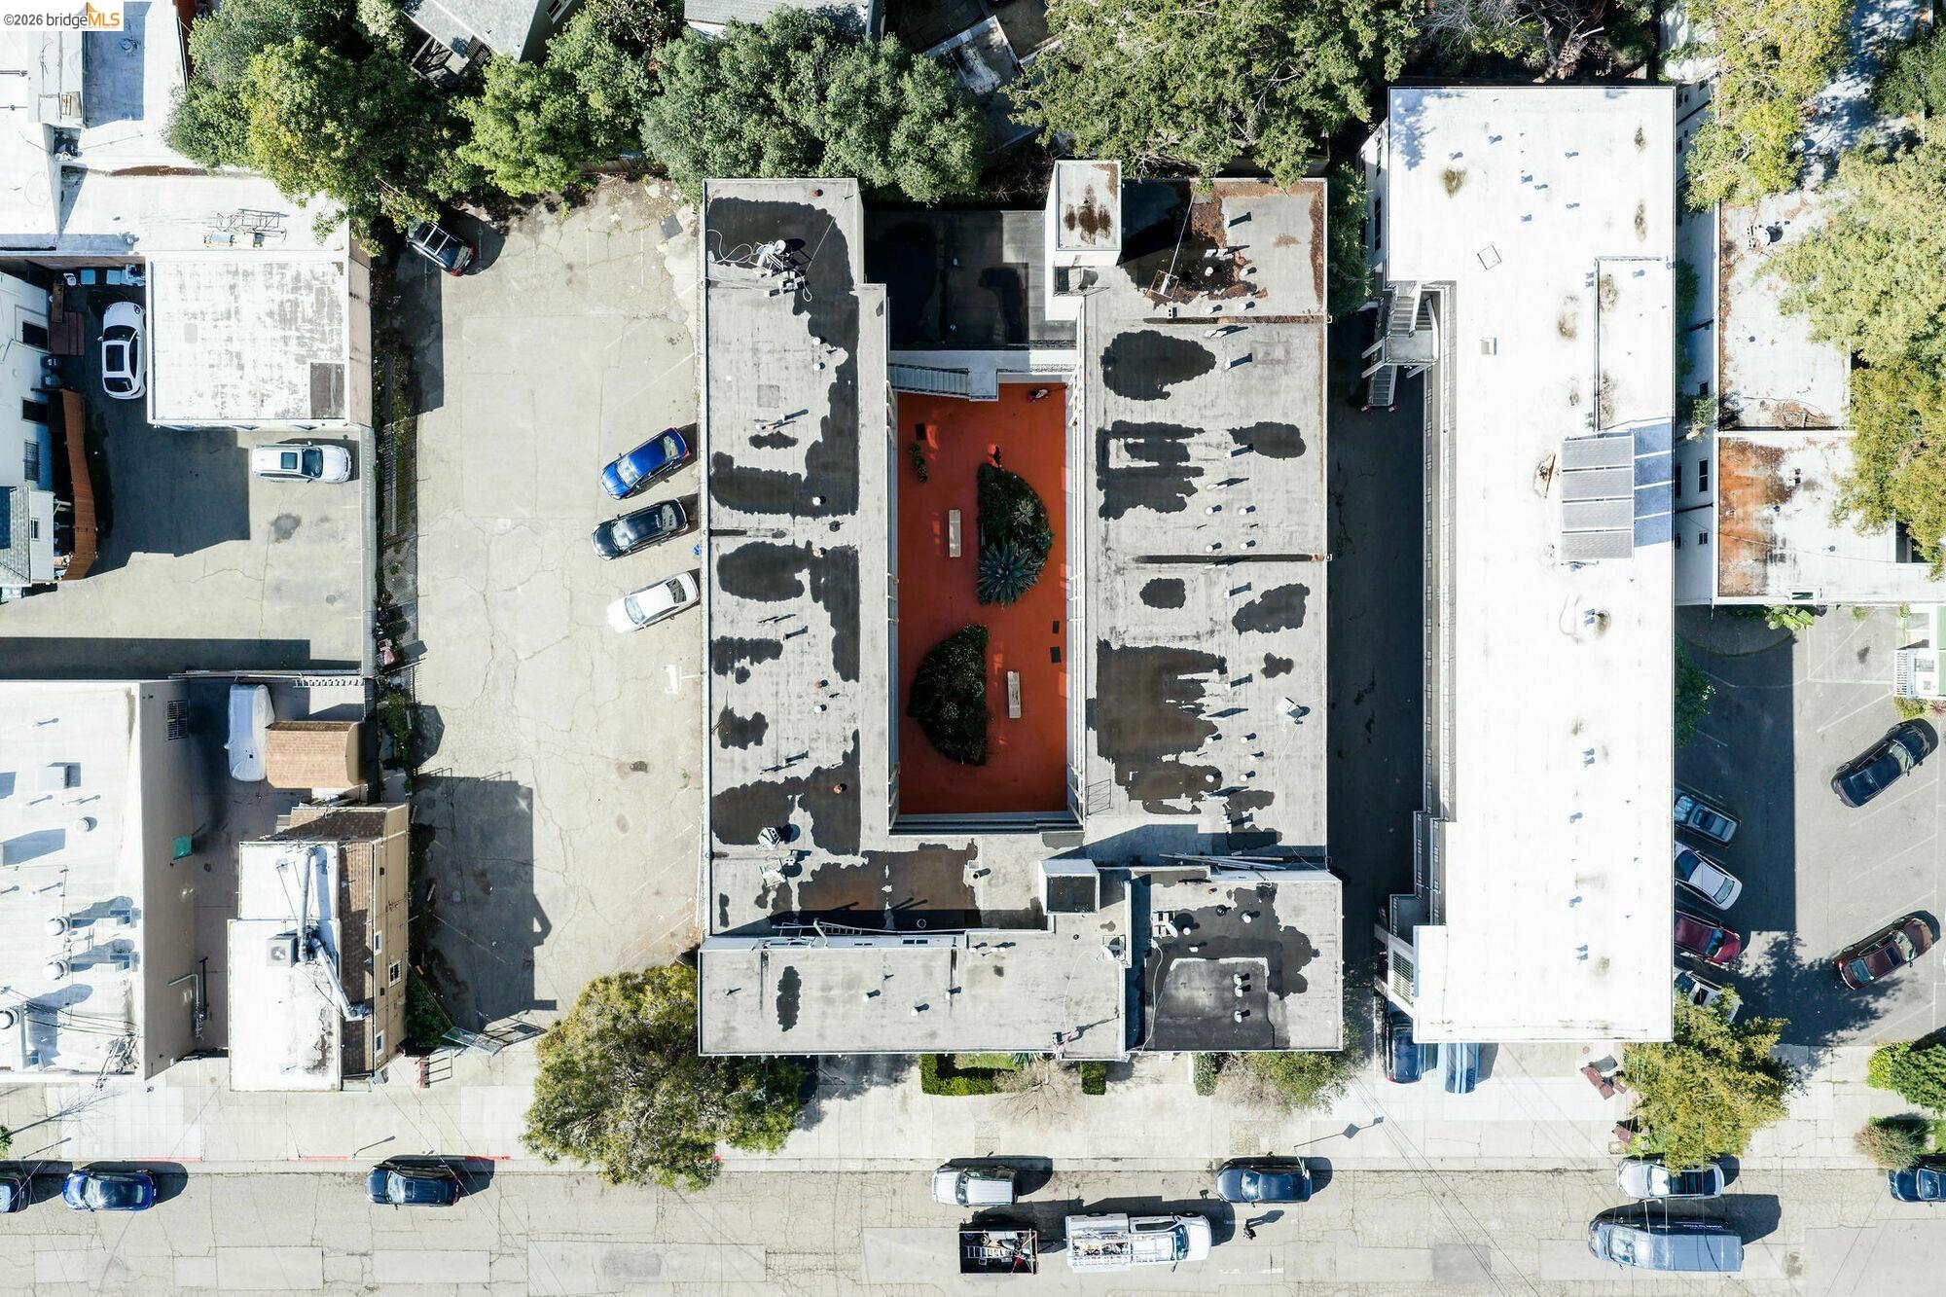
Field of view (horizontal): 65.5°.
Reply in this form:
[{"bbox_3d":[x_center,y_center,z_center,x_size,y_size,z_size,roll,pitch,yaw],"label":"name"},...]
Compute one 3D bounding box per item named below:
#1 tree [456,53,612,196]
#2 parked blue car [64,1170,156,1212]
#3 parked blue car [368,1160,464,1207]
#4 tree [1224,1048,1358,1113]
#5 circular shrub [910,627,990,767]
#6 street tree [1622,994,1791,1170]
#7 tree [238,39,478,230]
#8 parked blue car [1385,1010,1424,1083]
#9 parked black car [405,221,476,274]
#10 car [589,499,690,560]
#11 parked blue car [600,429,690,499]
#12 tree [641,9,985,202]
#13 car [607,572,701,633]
[{"bbox_3d":[-20.300,-24.378,72.104,7.200,7.500,6.600,0,90,0],"label":"tree"},{"bbox_3d":[-43.300,27.280,75.770,4.600,1.480,1.790,0,90,0],"label":"parked blue car"},{"bbox_3d":[-28.050,26.980,75.700,4.600,1.600,1.800,0,90,0],"label":"parked blue car"},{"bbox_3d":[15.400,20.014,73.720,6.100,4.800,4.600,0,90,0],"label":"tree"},{"bbox_3d":[-1.230,2.270,75.500,4.000,1.100,6.950,0,90,0],"label":"circular shrub"},{"bbox_3d":[33.900,20.027,71.620,8.000,9.000,8.100,0,90,0],"label":"street tree"},{"bbox_3d":[-29.000,-24.100,71.500,10.100,10.000,7.800,0,90,0],"label":"tree"},{"bbox_3d":[21.500,19.205,75.290,1.850,1.650,4.600,0,90,0],"label":"parked blue car"},{"bbox_3d":[-27.280,-20.610,75.700,4.600,1.620,1.820,33,90,0],"label":"parked black car"},{"bbox_3d":[-16.760,-5.950,75.770,4.800,1.460,1.800,-22,90,0],"label":"car"},{"bbox_3d":[-16.350,-9.156,75.220,4.620,1.450,1.800,-31,90,0],"label":"parked blue car"},{"bbox_3d":[-7.450,-25.050,70.500,15.900,12.000,8.300,0,90,0],"label":"tree"},{"bbox_3d":[-15.950,-2.246,75.262,4.720,1.450,1.810,-23,90,0],"label":"car"}]

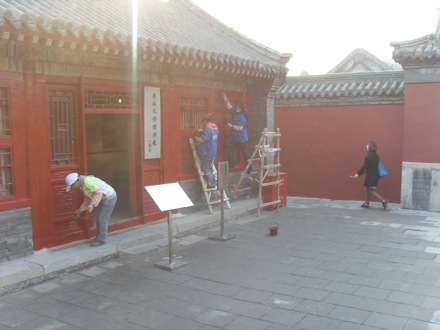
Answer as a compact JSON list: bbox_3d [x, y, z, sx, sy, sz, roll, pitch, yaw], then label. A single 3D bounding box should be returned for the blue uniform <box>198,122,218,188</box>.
[{"bbox_3d":[-0.217,-0.208,10.257,0.350,1.380,0.470,3,6,34],"label":"blue uniform"}]

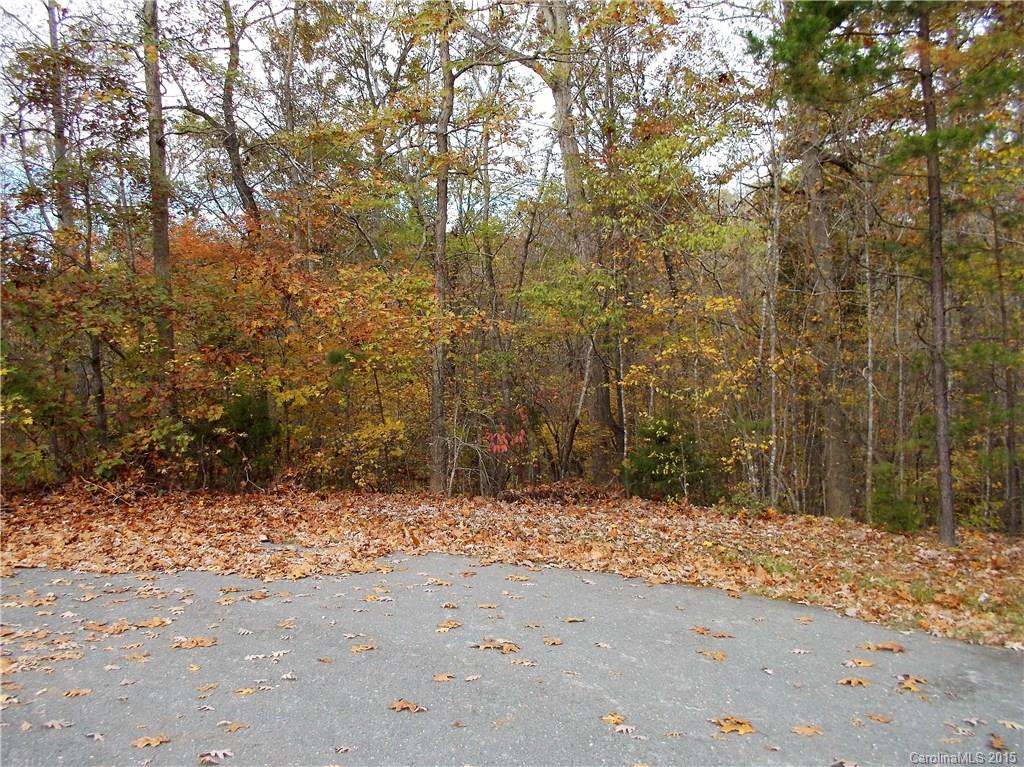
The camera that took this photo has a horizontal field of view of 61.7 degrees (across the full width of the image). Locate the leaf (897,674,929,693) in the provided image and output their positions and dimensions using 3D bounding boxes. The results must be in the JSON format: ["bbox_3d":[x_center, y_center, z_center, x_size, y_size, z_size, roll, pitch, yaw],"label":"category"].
[{"bbox_3d":[2.034,1.524,4.354,0.165,0.030,0.170,-1,0,0],"label":"leaf"}]

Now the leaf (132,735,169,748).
[{"bbox_3d":[-1.572,1.561,3.738,0.180,0.025,0.100,-1,0,-28],"label":"leaf"}]

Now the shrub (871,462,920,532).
[{"bbox_3d":[4.249,1.252,9.500,0.554,0.798,0.550,-1,0,0],"label":"shrub"}]

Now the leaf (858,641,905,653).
[{"bbox_3d":[2.137,1.521,4.960,0.270,0.035,0.140,-1,0,0],"label":"leaf"}]

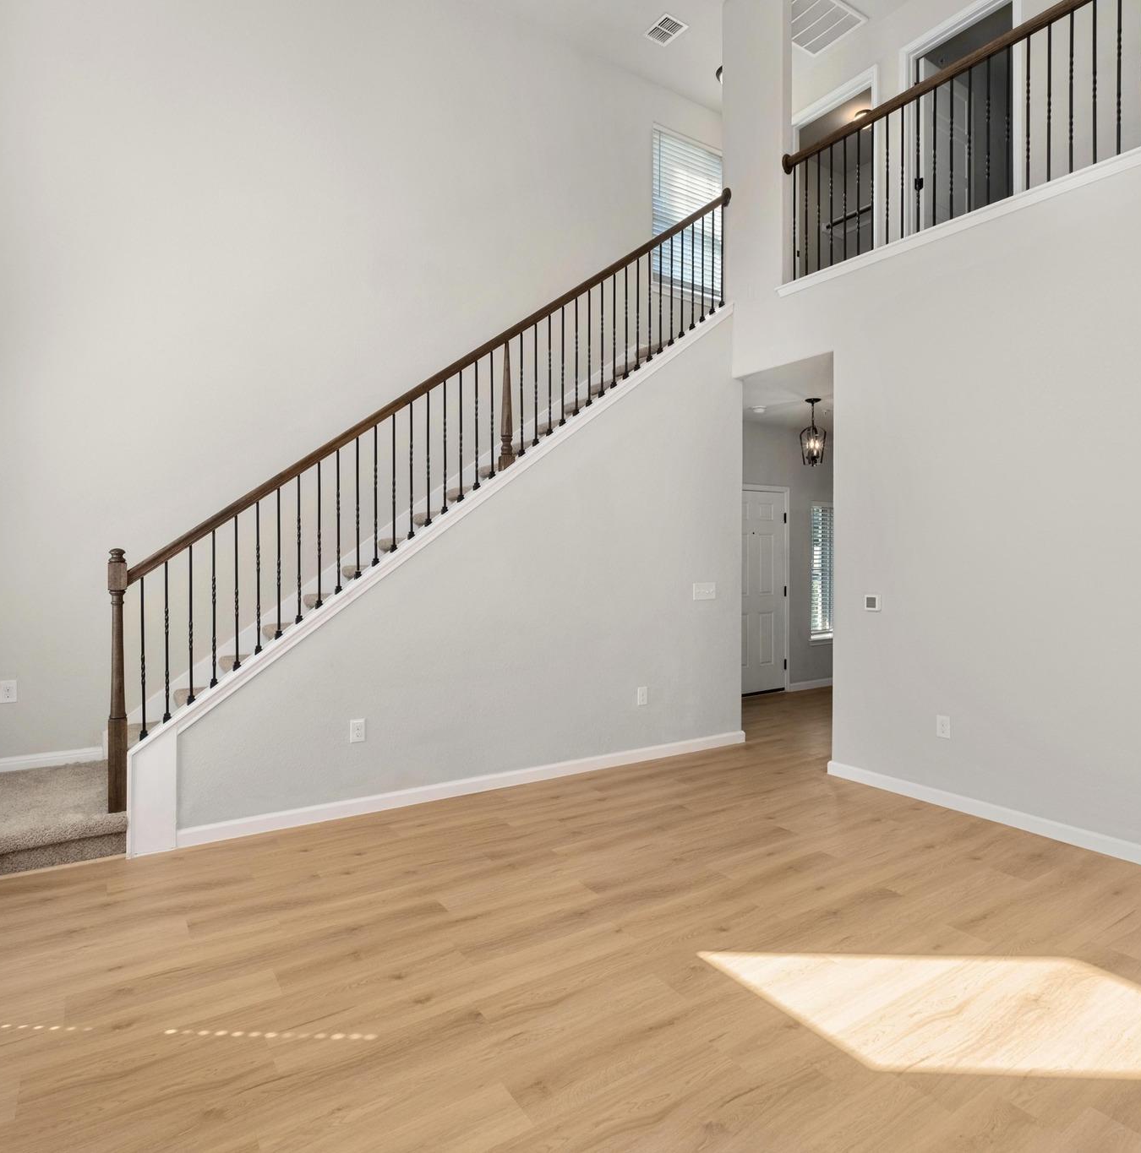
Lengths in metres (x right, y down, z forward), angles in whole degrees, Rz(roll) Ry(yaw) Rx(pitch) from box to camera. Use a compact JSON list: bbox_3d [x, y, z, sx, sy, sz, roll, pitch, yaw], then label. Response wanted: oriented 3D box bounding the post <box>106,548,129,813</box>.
[{"bbox_3d":[-1.999,0.456,3.185,0.075,1.162,0.075,0,1,-33],"label":"post"}]

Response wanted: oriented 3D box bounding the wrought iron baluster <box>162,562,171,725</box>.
[{"bbox_3d":[-1.838,0.296,3.288,0.032,0.739,0.032,0,1,-33],"label":"wrought iron baluster"}]

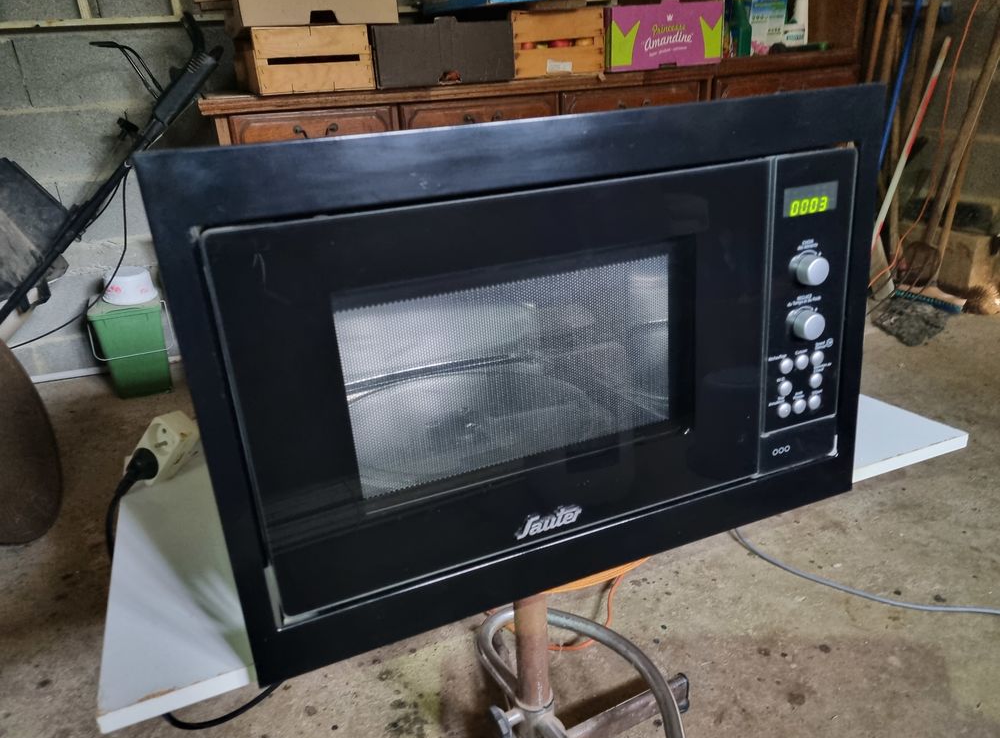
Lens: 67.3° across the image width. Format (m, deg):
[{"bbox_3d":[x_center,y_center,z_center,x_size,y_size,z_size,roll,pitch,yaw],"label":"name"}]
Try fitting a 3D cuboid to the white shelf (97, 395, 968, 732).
[{"bbox_3d":[0.020,0.105,0.928,0.901,0.017,0.505,-12,20,-20],"label":"white shelf"}]

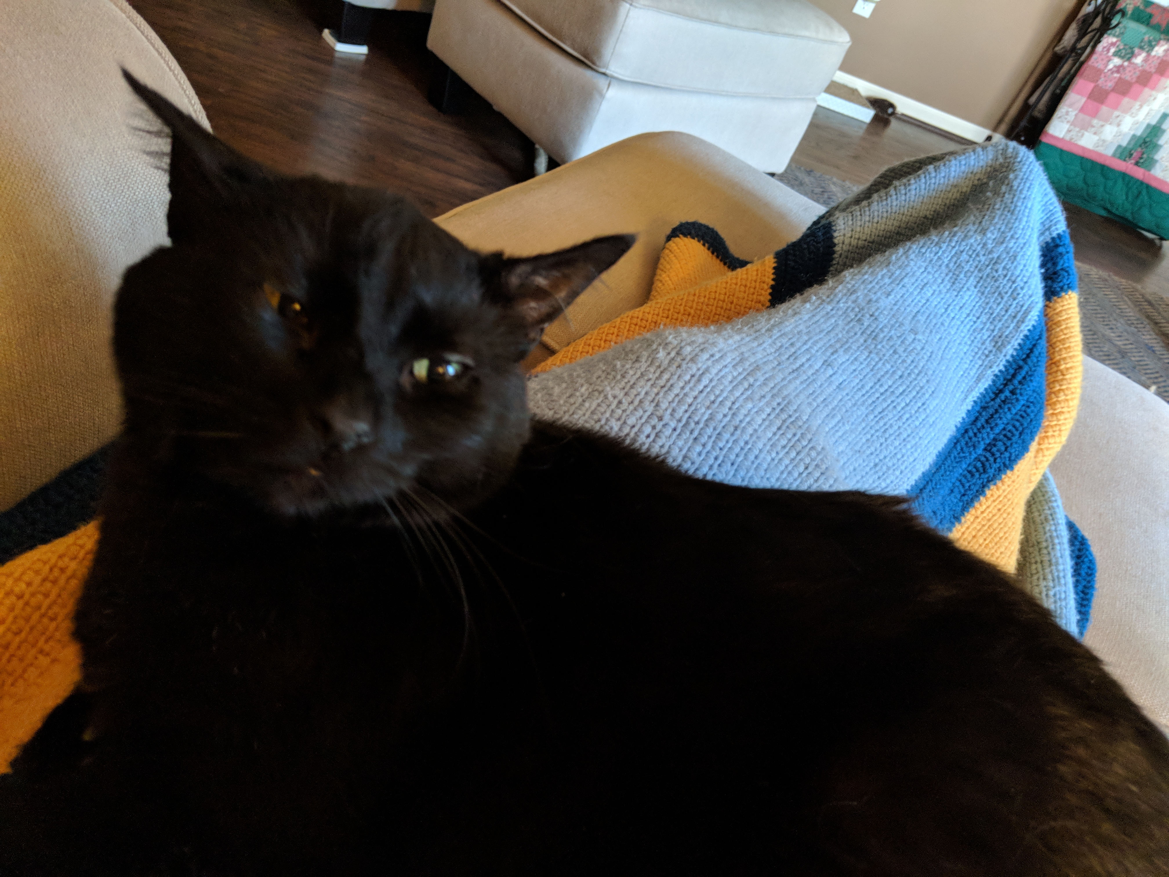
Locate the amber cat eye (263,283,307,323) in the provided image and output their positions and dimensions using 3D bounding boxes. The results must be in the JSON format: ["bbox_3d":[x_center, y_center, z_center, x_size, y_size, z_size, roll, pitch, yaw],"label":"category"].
[{"bbox_3d":[-0.088,-0.039,0.268,0.017,0.010,0.009,34,-1,-17],"label":"amber cat eye"}]

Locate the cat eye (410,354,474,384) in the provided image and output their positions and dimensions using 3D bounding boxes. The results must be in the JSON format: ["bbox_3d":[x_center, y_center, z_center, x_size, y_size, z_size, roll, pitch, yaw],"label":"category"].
[{"bbox_3d":[-0.043,-0.021,0.276,0.018,0.010,0.009,7,7,-20],"label":"cat eye"}]

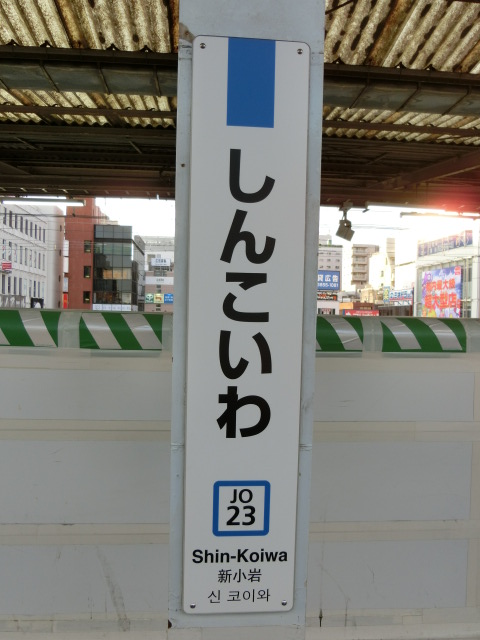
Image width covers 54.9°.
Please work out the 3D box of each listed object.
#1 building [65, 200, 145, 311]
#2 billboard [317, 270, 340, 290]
[{"bbox_3d":[-20.323,-6.125,71.872,9.098,21.326,16.000,1,1,-6],"label":"building"},{"bbox_3d":[18.405,-8.402,98.246,5.995,4.190,0.500,1,1,-10],"label":"billboard"}]

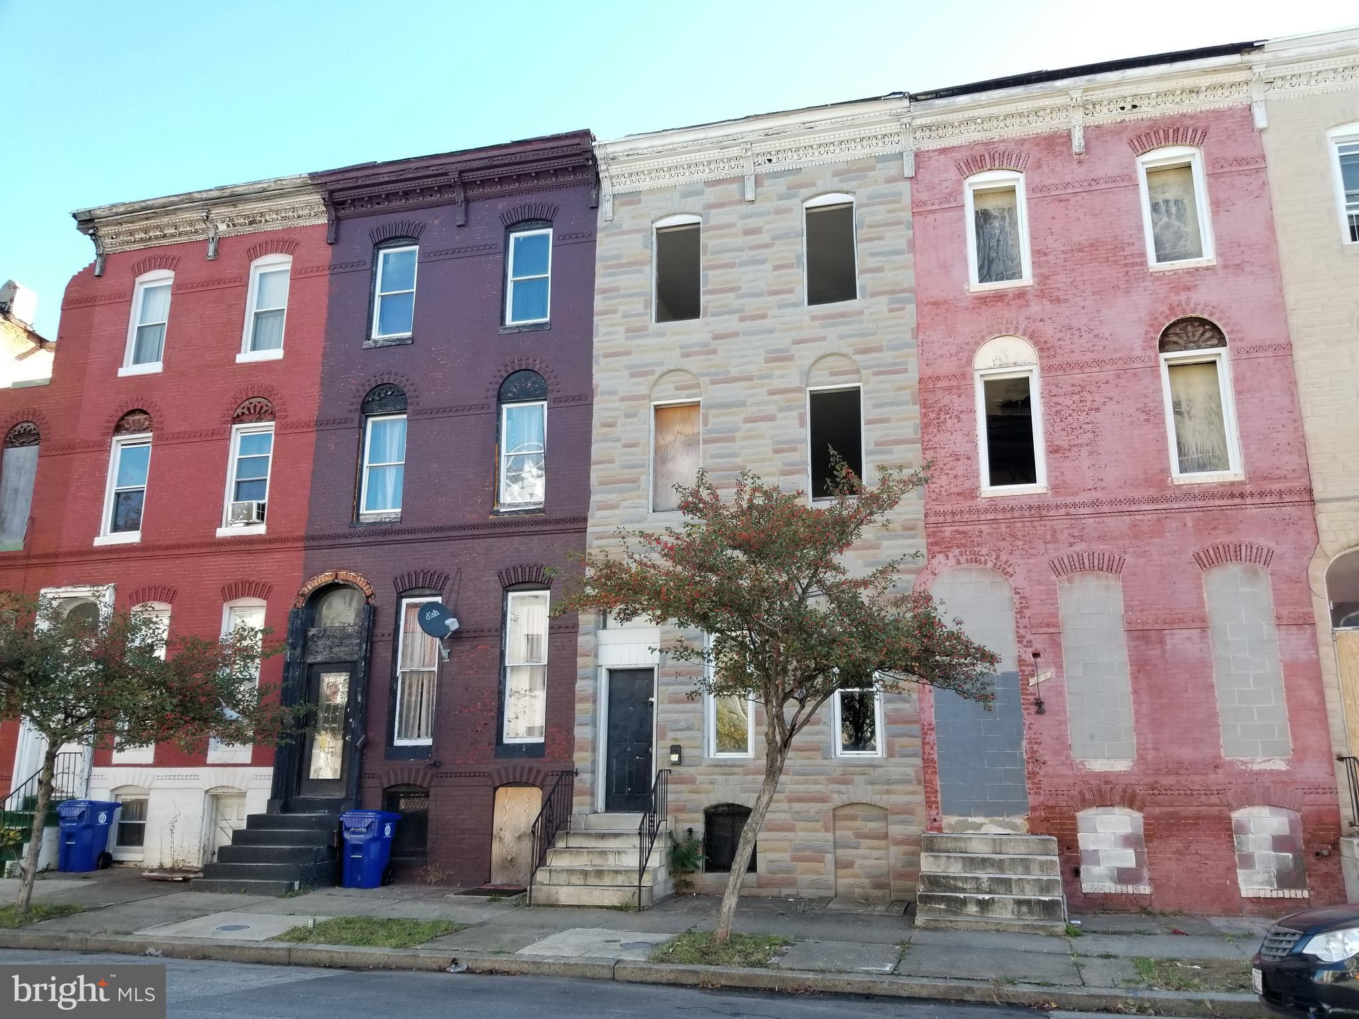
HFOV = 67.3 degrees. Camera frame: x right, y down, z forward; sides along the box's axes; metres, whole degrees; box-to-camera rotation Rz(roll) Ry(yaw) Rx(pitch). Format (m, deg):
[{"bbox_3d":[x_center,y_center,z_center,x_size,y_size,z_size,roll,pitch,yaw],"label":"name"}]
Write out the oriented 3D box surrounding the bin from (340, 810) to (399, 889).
[{"bbox_3d":[-4.420,4.880,14.650,0.616,1.011,0.718,-4,-14,14],"label":"bin"}]

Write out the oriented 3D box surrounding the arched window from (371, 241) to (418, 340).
[{"bbox_3d":[-4.894,-3.774,17.548,0.823,1.958,0.160,-4,-14,14],"label":"arched window"}]

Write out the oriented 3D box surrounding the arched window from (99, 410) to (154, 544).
[{"bbox_3d":[-9.760,-0.602,18.081,0.860,2.460,0.160,-4,-14,14],"label":"arched window"}]

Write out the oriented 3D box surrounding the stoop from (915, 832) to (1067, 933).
[{"bbox_3d":[3.713,4.478,12.331,1.678,0.960,1.415,-4,-14,14],"label":"stoop"}]

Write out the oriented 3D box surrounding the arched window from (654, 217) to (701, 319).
[{"bbox_3d":[-0.028,-3.718,15.797,0.778,1.820,0.140,-3,-13,13],"label":"arched window"}]

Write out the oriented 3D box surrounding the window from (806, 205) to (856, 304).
[{"bbox_3d":[2.324,-3.921,15.637,0.747,1.639,0.150,-4,-14,14],"label":"window"}]

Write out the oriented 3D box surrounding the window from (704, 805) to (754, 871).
[{"bbox_3d":[0.698,4.434,13.783,0.703,0.894,0.140,-3,-13,13],"label":"window"}]

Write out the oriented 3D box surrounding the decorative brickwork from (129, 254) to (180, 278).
[{"bbox_3d":[-9.475,-4.426,18.462,1.052,0.380,0.120,-3,-13,14],"label":"decorative brickwork"}]

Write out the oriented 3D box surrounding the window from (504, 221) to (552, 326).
[{"bbox_3d":[-2.428,-3.803,16.429,0.813,1.832,0.140,-3,-13,13],"label":"window"}]

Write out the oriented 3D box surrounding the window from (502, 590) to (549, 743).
[{"bbox_3d":[-2.261,2.321,15.151,0.661,2.249,0.140,-3,-13,14],"label":"window"}]

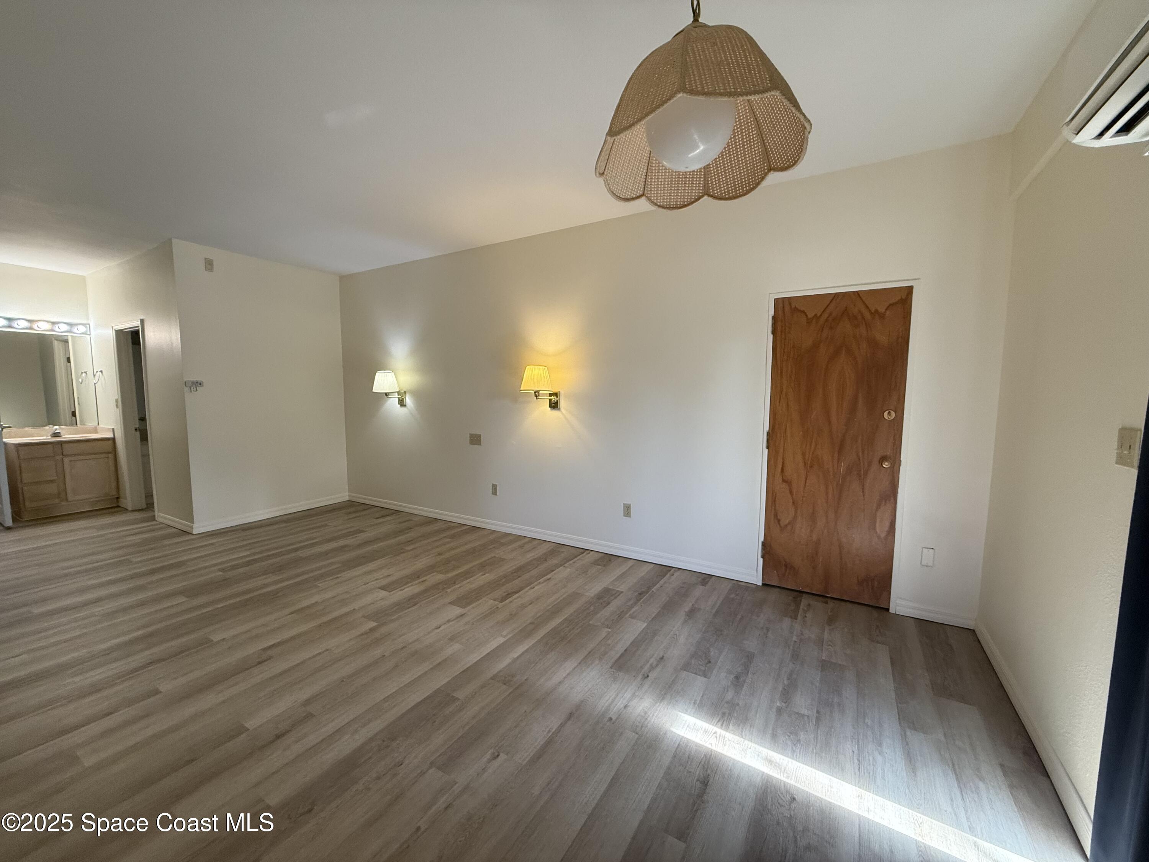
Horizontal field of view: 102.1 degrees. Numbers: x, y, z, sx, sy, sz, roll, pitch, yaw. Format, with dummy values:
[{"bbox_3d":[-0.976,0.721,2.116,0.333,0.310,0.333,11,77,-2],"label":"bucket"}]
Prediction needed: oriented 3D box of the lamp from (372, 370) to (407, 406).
[{"bbox_3d":[-2.011,-0.465,5.062,0.280,0.375,0.380,3,6,31],"label":"lamp"}]

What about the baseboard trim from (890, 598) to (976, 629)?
[{"bbox_3d":[2.215,1.127,2.854,0.395,0.098,0.014,3,6,31],"label":"baseboard trim"}]

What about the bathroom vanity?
[{"bbox_3d":[-5.841,0.505,5.316,0.520,0.825,0.755,3,6,31],"label":"bathroom vanity"}]

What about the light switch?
[{"bbox_3d":[1.618,0.051,1.357,0.009,0.114,0.113,3,6,31],"label":"light switch"}]

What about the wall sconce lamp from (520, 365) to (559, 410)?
[{"bbox_3d":[-0.286,-0.373,4.023,0.280,0.375,0.380,3,6,31],"label":"wall sconce lamp"}]

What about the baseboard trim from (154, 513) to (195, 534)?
[{"bbox_3d":[-4.056,0.932,4.721,0.850,0.098,0.014,3,6,31],"label":"baseboard trim"}]

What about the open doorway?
[{"bbox_3d":[-4.759,-0.107,5.112,0.860,2.090,0.120,3,6,31],"label":"open doorway"}]

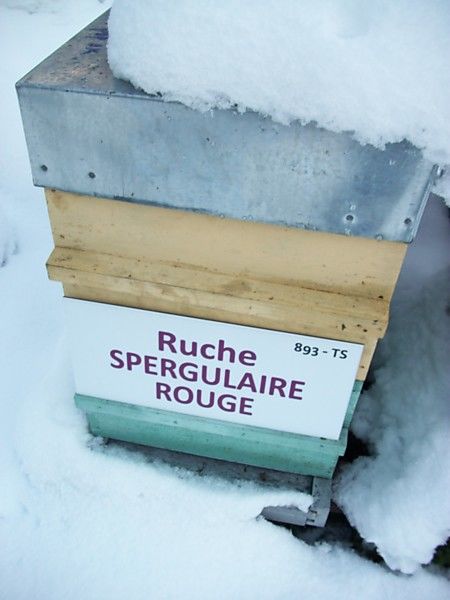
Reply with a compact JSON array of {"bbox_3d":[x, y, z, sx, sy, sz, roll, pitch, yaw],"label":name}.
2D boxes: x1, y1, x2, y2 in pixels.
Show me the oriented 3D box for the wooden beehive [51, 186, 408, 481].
[{"bbox_3d":[0.020,-0.047,0.835,0.379,0.442,0.416,9,43,6],"label":"wooden beehive"}]

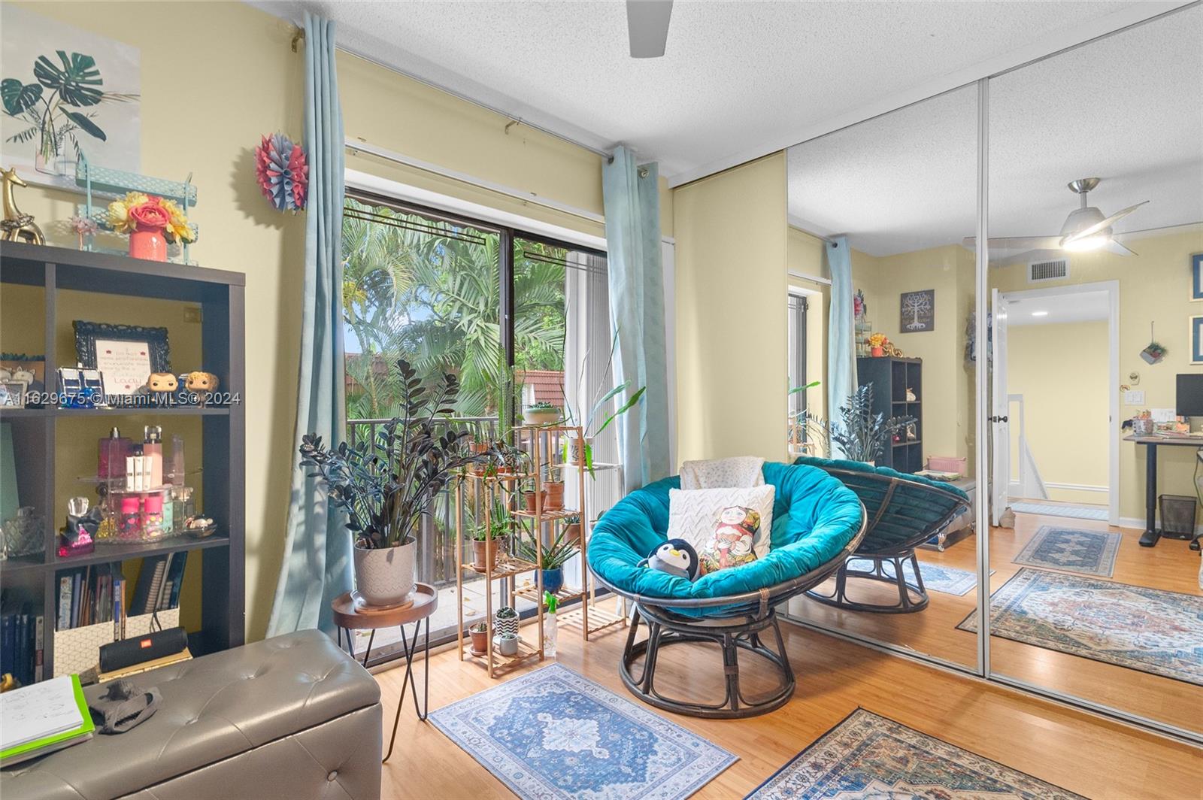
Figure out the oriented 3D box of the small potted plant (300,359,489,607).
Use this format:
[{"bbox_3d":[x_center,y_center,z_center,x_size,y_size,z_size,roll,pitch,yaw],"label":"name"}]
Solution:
[{"bbox_3d":[-0.680,0.258,1.733,0.580,0.790,0.560,0,0,-22],"label":"small potted plant"}]

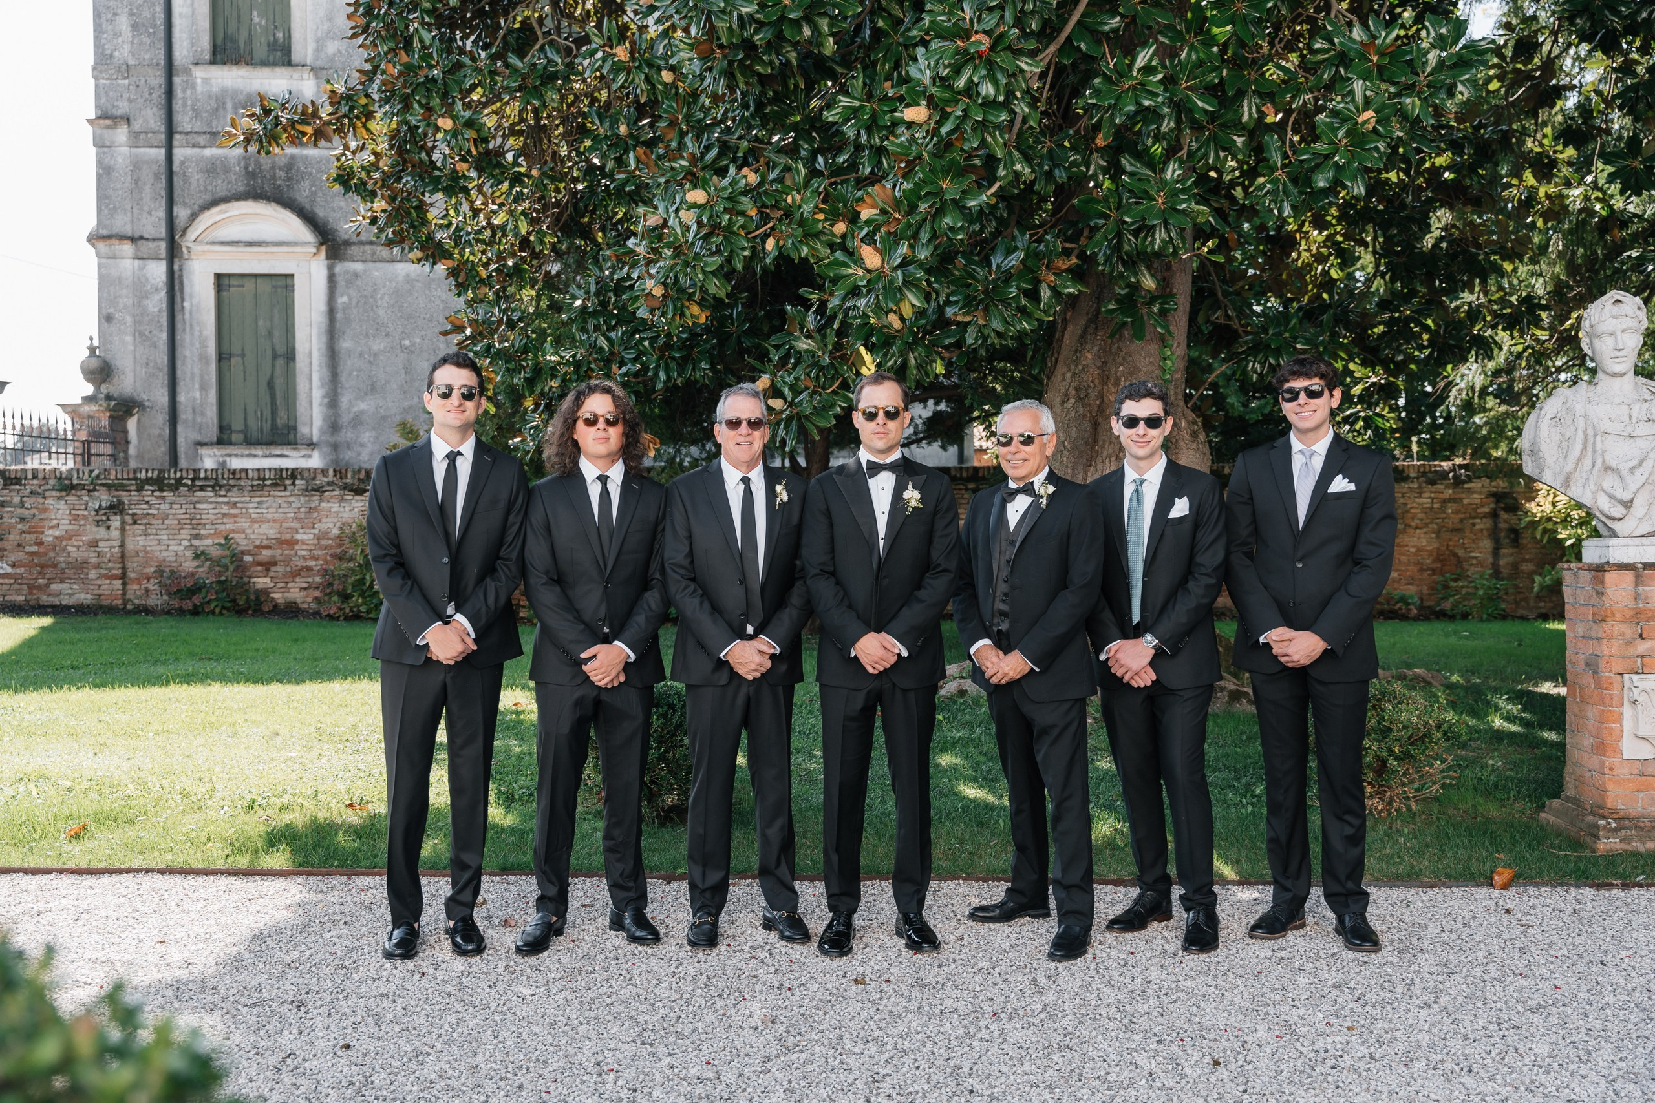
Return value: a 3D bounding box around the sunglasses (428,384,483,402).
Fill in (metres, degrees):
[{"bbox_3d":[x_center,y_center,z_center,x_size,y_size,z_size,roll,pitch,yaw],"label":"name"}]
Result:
[{"bbox_3d":[-1.164,-0.486,4.570,0.148,0.050,0.150,0,0,-18],"label":"sunglasses"}]

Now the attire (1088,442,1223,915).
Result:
[{"bbox_3d":[1.062,0.430,4.728,0.470,1.476,0.340,1,2,26],"label":"attire"}]

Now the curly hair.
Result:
[{"bbox_3d":[-0.736,-0.387,4.680,0.320,0.295,0.270,0,1,-8],"label":"curly hair"}]

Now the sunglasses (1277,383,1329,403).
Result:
[{"bbox_3d":[1.530,-0.506,4.700,0.148,0.050,0.150,-8,1,27],"label":"sunglasses"}]

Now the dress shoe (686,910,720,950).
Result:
[{"bbox_3d":[-0.402,1.186,4.736,0.106,0.105,0.298,0,1,-3],"label":"dress shoe"}]

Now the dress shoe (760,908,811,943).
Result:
[{"bbox_3d":[-0.142,1.184,4.796,0.106,0.105,0.298,-1,1,-28],"label":"dress shoe"}]

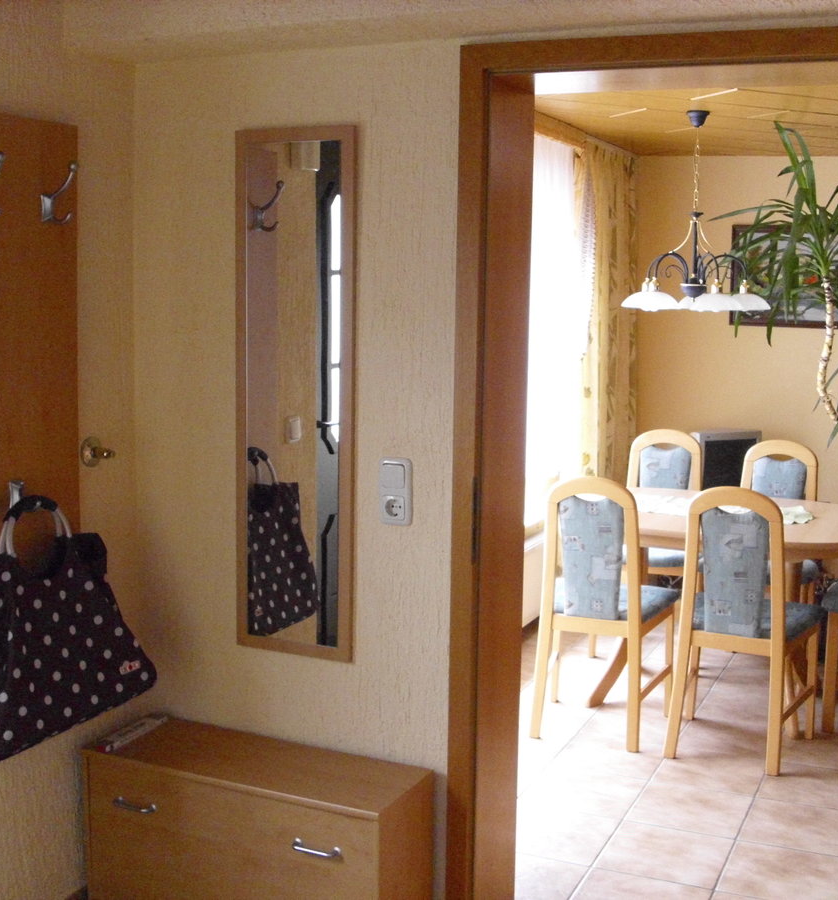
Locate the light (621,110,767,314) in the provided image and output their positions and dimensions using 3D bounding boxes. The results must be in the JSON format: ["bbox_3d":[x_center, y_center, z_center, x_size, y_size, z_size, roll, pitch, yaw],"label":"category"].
[{"bbox_3d":[1.009,-0.861,4.409,0.550,0.730,0.550,4,8,24],"label":"light"}]

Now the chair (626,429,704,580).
[{"bbox_3d":[0.990,0.401,5.097,0.465,0.925,0.520,4,8,20],"label":"chair"}]

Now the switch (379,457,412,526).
[{"bbox_3d":[-0.051,0.092,2.697,0.080,0.152,0.014,4,8,24],"label":"switch"}]

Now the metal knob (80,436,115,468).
[{"bbox_3d":[-0.726,0.008,2.783,0.068,0.071,0.071,4,8,24],"label":"metal knob"}]

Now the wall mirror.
[{"bbox_3d":[-0.286,-0.117,2.774,0.307,1.210,0.020,4,8,24],"label":"wall mirror"}]

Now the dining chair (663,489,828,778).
[{"bbox_3d":[1.112,0.562,4.159,0.475,0.940,0.490,5,8,27],"label":"dining chair"}]

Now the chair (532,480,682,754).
[{"bbox_3d":[0.657,0.532,4.342,0.475,0.940,0.490,4,8,21],"label":"chair"}]

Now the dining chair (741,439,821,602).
[{"bbox_3d":[1.379,0.445,4.808,0.465,0.925,0.520,5,9,27],"label":"dining chair"}]

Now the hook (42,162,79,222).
[{"bbox_3d":[-0.760,-0.546,2.580,0.083,0.132,0.032,4,8,24],"label":"hook"}]

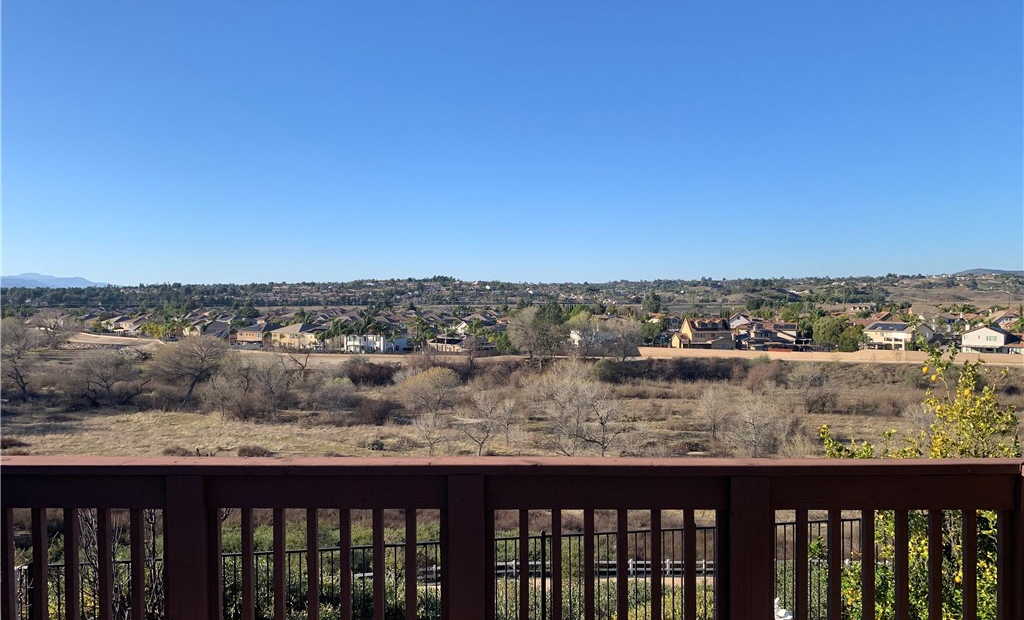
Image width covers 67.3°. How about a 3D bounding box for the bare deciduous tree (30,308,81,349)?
[{"bbox_3d":[-167.000,6.800,282.000,16.500,14.500,15.500,-1,2,-31],"label":"bare deciduous tree"}]

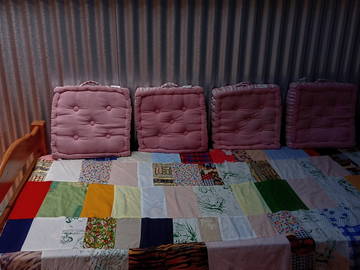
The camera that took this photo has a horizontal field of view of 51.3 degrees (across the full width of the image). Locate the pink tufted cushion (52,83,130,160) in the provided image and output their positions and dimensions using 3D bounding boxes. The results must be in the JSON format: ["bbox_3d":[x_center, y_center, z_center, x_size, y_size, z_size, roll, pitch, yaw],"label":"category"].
[{"bbox_3d":[-0.482,-0.069,2.060,0.403,0.392,0.095,-1,11,-10],"label":"pink tufted cushion"}]

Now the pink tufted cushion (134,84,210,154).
[{"bbox_3d":[-0.043,-0.090,2.107,0.385,0.357,0.110,-1,10,-4],"label":"pink tufted cushion"}]

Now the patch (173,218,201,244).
[{"bbox_3d":[0.024,0.375,1.468,0.106,0.020,0.167,0,22,-3],"label":"patch"}]

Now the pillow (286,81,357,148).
[{"bbox_3d":[0.849,-0.112,2.248,0.393,0.385,0.095,-2,11,-6],"label":"pillow"}]

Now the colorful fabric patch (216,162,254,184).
[{"bbox_3d":[0.286,0.190,1.860,0.164,0.012,0.229,-1,22,-5],"label":"colorful fabric patch"}]

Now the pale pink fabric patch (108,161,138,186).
[{"bbox_3d":[-0.281,0.194,1.903,0.144,0.020,0.275,0,22,-3],"label":"pale pink fabric patch"}]

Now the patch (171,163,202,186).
[{"bbox_3d":[0.043,0.200,1.905,0.143,0.020,0.256,0,22,-2],"label":"patch"}]

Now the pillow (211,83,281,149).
[{"bbox_3d":[0.375,-0.102,2.156,0.386,0.355,0.110,-3,11,-6],"label":"pillow"}]

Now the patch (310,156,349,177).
[{"bbox_3d":[0.777,0.160,1.956,0.116,0.012,0.228,-1,22,-5],"label":"patch"}]

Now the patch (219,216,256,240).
[{"bbox_3d":[0.215,0.356,1.439,0.124,0.012,0.143,-1,22,-5],"label":"patch"}]

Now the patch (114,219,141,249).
[{"bbox_3d":[-0.190,0.365,1.400,0.094,0.012,0.184,-1,22,-5],"label":"patch"}]

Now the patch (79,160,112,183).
[{"bbox_3d":[-0.431,0.189,1.909,0.163,0.020,0.268,-1,22,-5],"label":"patch"}]

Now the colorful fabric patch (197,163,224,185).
[{"bbox_3d":[0.150,0.191,1.853,0.104,0.012,0.239,-1,22,-5],"label":"colorful fabric patch"}]

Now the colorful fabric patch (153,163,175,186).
[{"bbox_3d":[-0.079,0.200,1.900,0.109,0.020,0.256,0,22,-3],"label":"colorful fabric patch"}]

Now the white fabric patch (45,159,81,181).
[{"bbox_3d":[-0.573,0.177,1.858,0.169,0.012,0.238,-1,22,-5],"label":"white fabric patch"}]

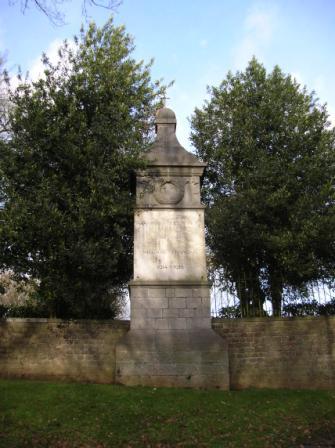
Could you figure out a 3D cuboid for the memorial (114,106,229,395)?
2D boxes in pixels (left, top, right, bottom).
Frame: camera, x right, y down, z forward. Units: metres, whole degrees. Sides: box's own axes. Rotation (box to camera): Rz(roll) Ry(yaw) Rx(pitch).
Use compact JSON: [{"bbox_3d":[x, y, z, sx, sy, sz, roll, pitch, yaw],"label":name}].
[{"bbox_3d":[0.025,0.190,7.739,1.626,4.751,1.594,0,-13,-2],"label":"memorial"}]

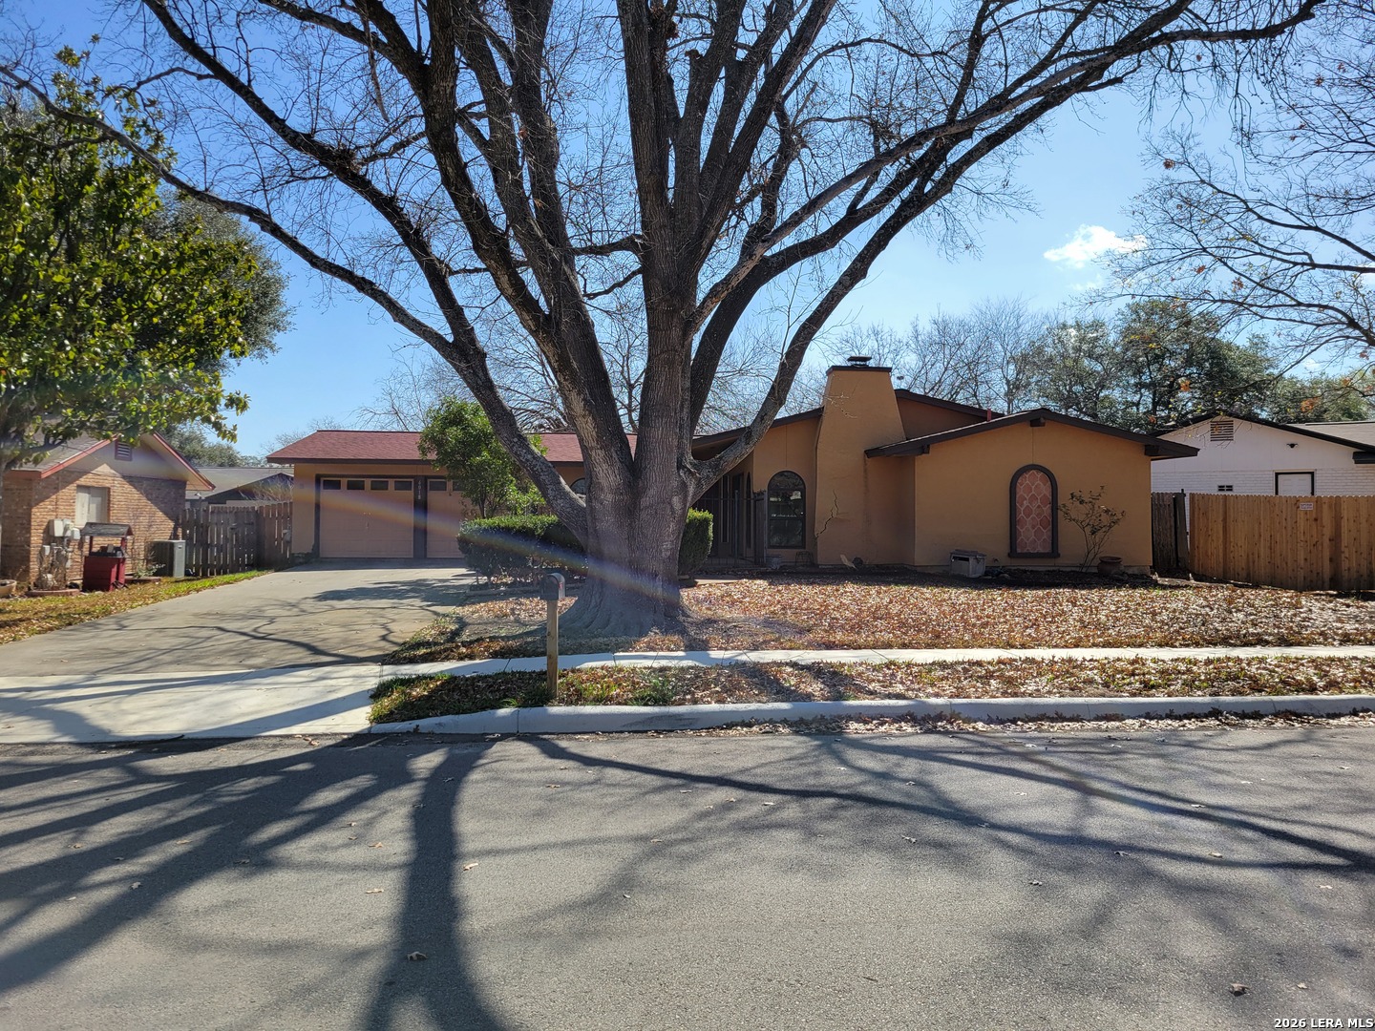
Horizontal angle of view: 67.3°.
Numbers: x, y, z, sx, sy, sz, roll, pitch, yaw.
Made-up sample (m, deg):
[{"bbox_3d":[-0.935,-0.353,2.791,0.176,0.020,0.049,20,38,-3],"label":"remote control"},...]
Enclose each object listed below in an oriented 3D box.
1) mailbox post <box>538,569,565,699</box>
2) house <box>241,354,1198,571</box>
[{"bbox_3d":[-1.242,1.120,9.570,0.175,1.155,0.490,0,-2,-1],"label":"mailbox post"},{"bbox_3d":[0.080,-1.120,28.800,21.800,4.950,12.600,0,-2,-5],"label":"house"}]

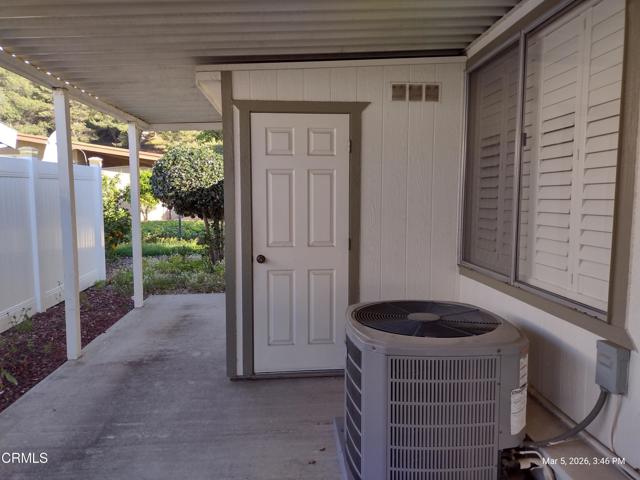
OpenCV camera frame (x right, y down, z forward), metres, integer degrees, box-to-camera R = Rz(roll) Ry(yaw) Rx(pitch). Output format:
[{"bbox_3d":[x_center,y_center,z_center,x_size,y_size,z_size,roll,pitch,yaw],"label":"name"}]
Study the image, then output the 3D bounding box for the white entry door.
[{"bbox_3d":[-0.148,0.045,3.922,0.752,2.027,0.045,0,5,-4],"label":"white entry door"}]

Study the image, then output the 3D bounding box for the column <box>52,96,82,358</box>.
[{"bbox_3d":[-2.214,-0.108,4.379,0.089,2.362,0.089,0,5,-4],"label":"column"}]

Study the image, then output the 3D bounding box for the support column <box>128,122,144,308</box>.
[{"bbox_3d":[-2.381,-0.310,6.463,0.089,2.384,0.089,0,5,-4],"label":"support column"}]

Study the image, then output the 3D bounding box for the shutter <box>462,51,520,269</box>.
[{"bbox_3d":[1.182,-0.521,3.535,0.050,1.440,0.840,0,5,-4],"label":"shutter"}]

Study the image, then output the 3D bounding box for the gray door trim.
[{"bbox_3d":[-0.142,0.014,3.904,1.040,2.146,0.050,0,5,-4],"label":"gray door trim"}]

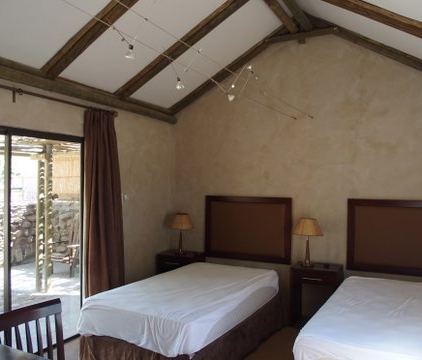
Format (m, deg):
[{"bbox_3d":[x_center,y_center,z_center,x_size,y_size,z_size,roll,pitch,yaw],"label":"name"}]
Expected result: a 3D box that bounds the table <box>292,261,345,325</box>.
[{"bbox_3d":[1.244,1.330,4.523,0.500,0.640,0.420,0,0,25],"label":"table"}]

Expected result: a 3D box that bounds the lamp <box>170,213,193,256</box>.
[{"bbox_3d":[-0.400,0.735,5.280,0.330,0.550,0.330,0,0,0],"label":"lamp"}]

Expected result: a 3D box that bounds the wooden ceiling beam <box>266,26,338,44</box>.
[{"bbox_3d":[1.075,-1.730,4.685,0.880,0.090,0.080,0,0,25],"label":"wooden ceiling beam"}]

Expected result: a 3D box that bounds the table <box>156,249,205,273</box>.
[{"bbox_3d":[-0.423,1.330,5.300,0.500,0.640,0.420,0,0,25],"label":"table"}]

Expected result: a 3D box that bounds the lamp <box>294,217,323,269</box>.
[{"bbox_3d":[1.138,0.731,4.550,0.345,0.560,0.345,0,0,25],"label":"lamp"}]

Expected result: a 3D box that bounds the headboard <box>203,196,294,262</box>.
[{"bbox_3d":[0.474,0.645,5.095,1.185,0.840,0.055,0,0,25],"label":"headboard"}]

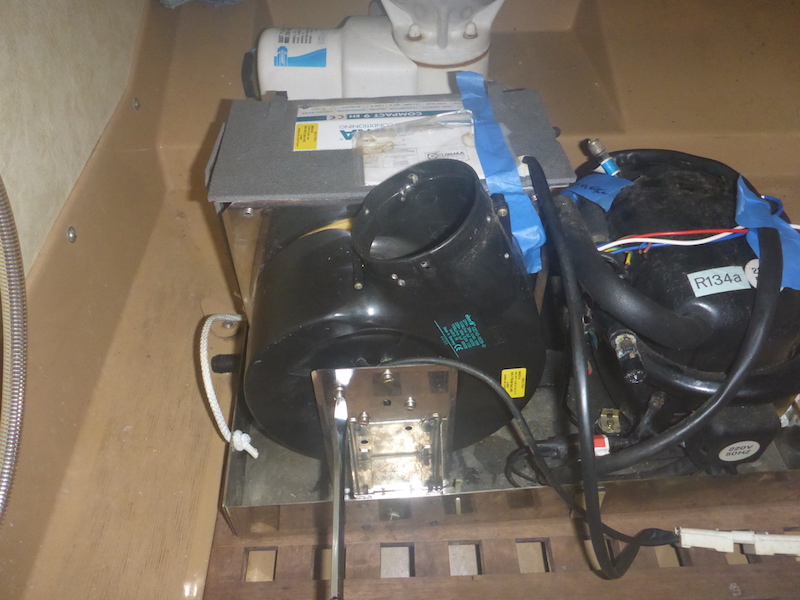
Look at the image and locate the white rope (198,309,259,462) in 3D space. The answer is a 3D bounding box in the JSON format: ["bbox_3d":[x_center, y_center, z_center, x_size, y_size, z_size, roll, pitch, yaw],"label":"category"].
[{"bbox_3d":[-0.171,0.078,0.657,0.068,0.059,0.167,-3,49,-2],"label":"white rope"}]

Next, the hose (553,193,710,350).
[{"bbox_3d":[0.212,-0.032,0.618,0.119,0.076,0.178,-3,49,-2],"label":"hose"}]

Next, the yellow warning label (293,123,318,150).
[{"bbox_3d":[-0.091,-0.160,0.631,0.021,0.002,0.044,-3,49,-2],"label":"yellow warning label"}]

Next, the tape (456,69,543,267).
[{"bbox_3d":[0.099,-0.133,0.669,0.073,0.127,0.200,-3,49,-2],"label":"tape"}]

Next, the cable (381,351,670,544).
[{"bbox_3d":[0.121,0.139,0.562,0.265,0.178,0.105,-3,49,-2],"label":"cable"}]

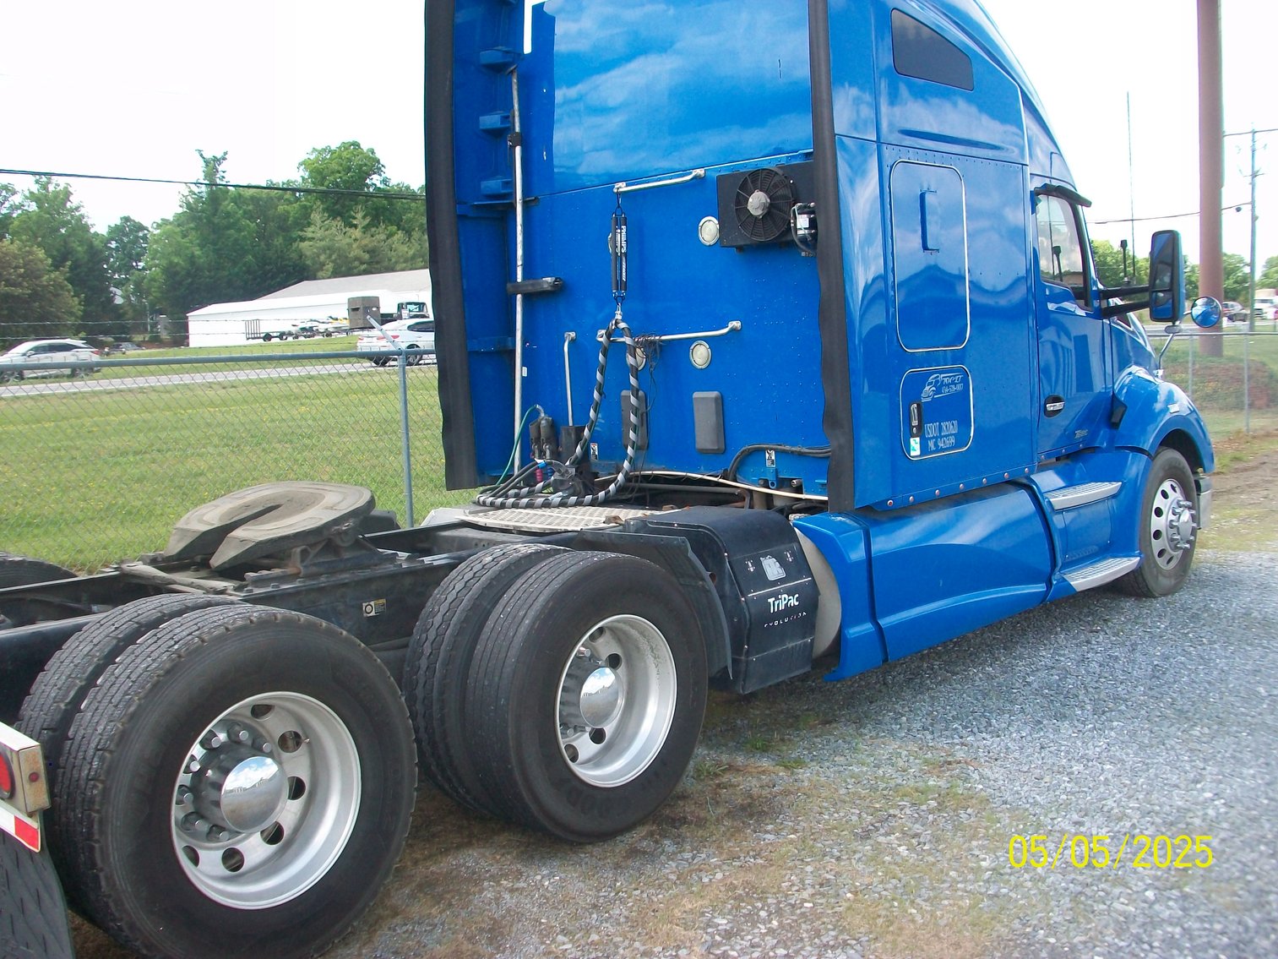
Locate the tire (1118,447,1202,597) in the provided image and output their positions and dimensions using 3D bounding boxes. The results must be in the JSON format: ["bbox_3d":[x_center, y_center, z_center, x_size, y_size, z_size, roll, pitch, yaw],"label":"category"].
[{"bbox_3d":[3.397,0.287,8.310,0.290,1.000,1.000,2,7,45],"label":"tire"}]

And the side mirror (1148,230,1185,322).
[{"bbox_3d":[3.068,-1.182,7.300,0.120,0.525,0.205,-5,5,-28],"label":"side mirror"}]

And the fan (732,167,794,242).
[{"bbox_3d":[0.561,-1.227,5.600,0.080,0.315,0.315,-7,7,-44],"label":"fan"}]

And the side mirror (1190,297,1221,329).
[{"bbox_3d":[3.685,-1.083,8.150,0.200,0.205,0.080,1,6,37],"label":"side mirror"}]

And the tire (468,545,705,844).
[{"bbox_3d":[-0.163,0.771,4.530,1.000,1.000,0.285,-7,7,-44],"label":"tire"}]

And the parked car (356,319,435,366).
[{"bbox_3d":[-6.650,-4.410,40.300,1.840,1.450,4.850,2,7,43],"label":"parked car"}]

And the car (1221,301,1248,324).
[{"bbox_3d":[41.500,-12.000,90.000,1.800,1.500,4.500,-6,6,-35],"label":"car"}]

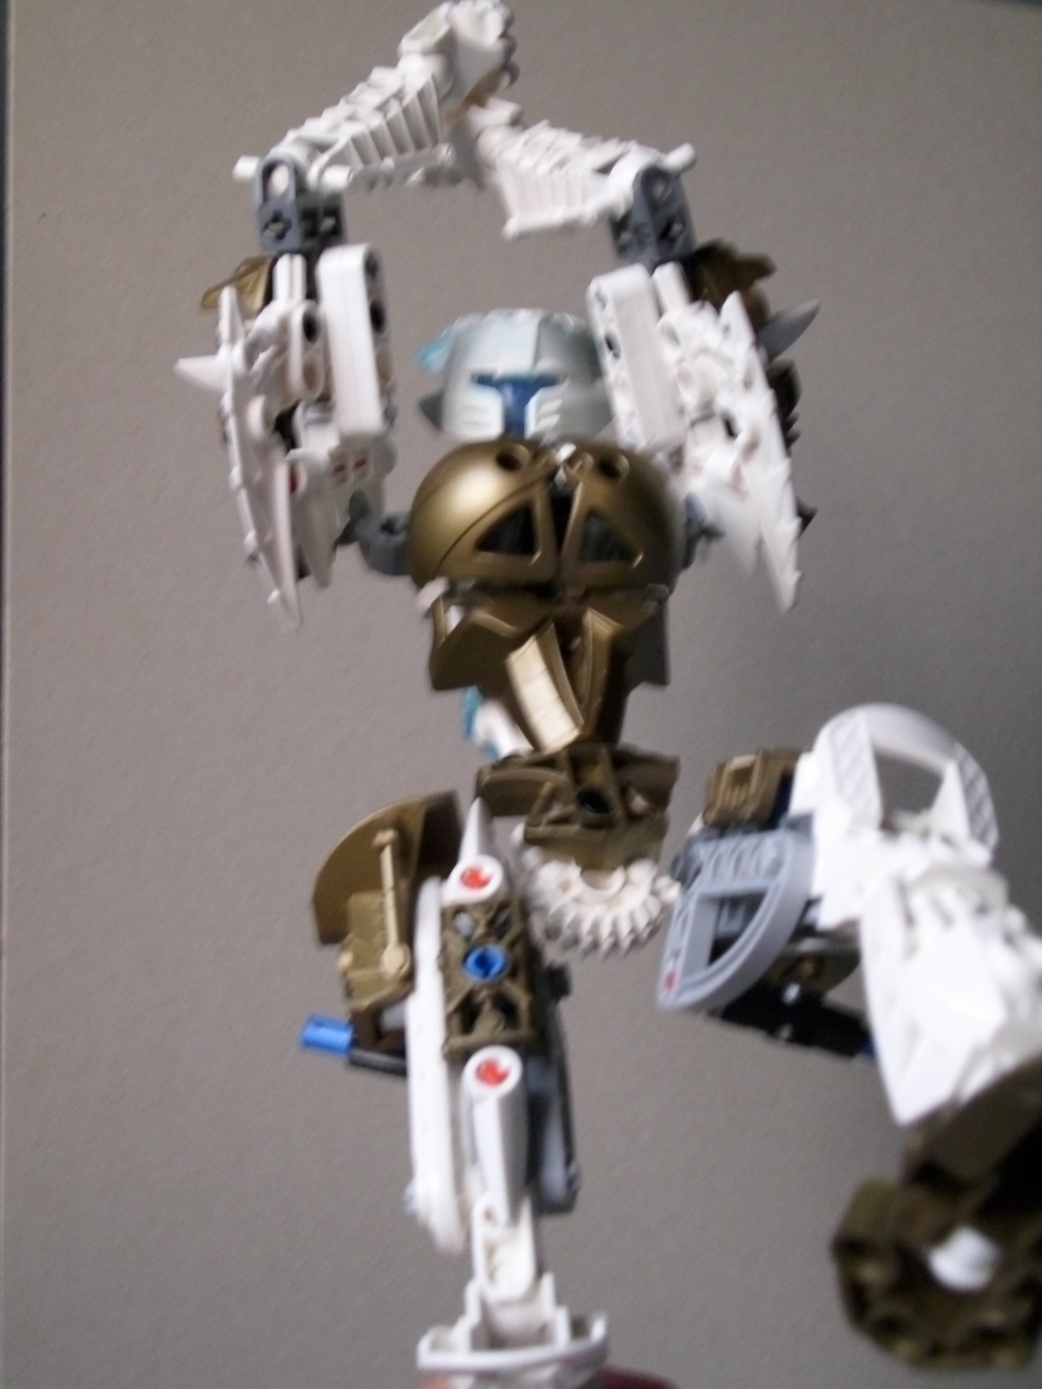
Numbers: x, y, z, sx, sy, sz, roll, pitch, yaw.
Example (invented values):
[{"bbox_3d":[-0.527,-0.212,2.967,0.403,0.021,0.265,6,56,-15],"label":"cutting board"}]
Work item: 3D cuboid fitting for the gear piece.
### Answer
[{"bbox_3d":[0.012,0.031,0.348,0.024,0.024,0.009,0,-38,0],"label":"gear piece"}]

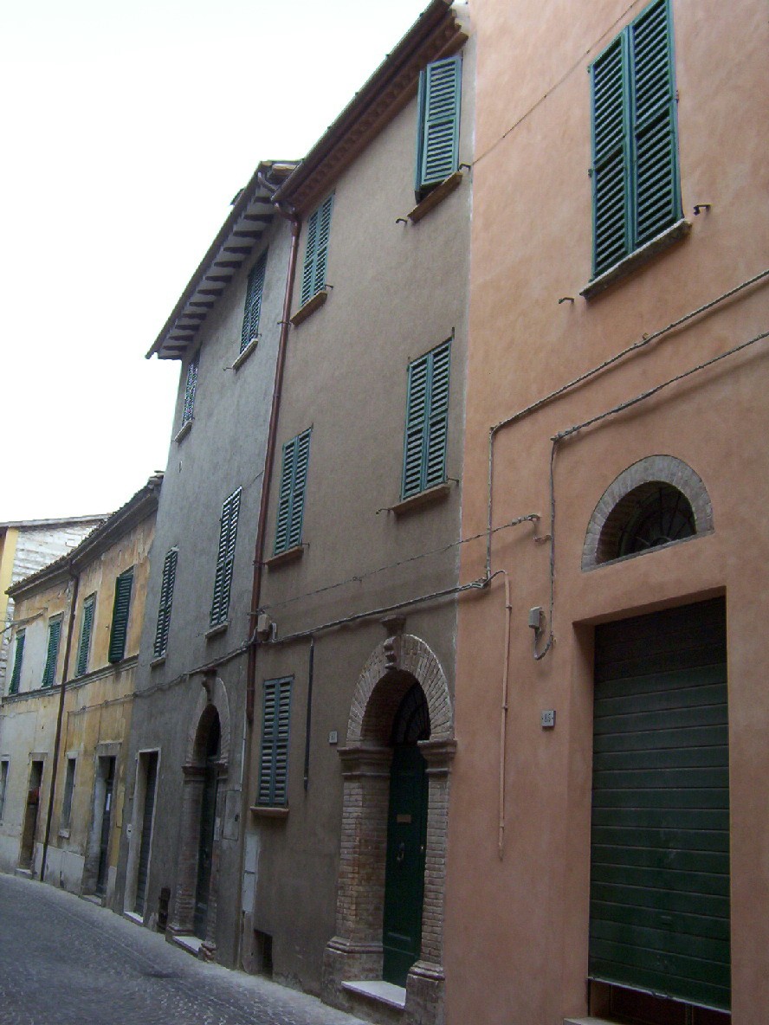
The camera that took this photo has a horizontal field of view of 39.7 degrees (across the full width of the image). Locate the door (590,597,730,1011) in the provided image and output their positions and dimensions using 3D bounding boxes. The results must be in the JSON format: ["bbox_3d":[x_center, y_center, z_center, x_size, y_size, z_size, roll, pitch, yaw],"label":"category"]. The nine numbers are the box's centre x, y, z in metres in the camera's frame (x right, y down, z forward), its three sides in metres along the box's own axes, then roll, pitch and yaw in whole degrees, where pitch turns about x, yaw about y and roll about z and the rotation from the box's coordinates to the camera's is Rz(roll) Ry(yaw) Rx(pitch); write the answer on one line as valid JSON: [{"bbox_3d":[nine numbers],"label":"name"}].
[{"bbox_3d":[1.732,1.752,6.608,0.080,2.310,1.430,10,-18,-24],"label":"door"}]

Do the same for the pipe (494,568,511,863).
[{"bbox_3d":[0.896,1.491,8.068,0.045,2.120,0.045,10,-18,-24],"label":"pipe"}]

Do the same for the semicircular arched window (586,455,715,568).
[{"bbox_3d":[1.764,-0.029,7.011,0.200,0.650,1.320,10,-18,-24],"label":"semicircular arched window"}]

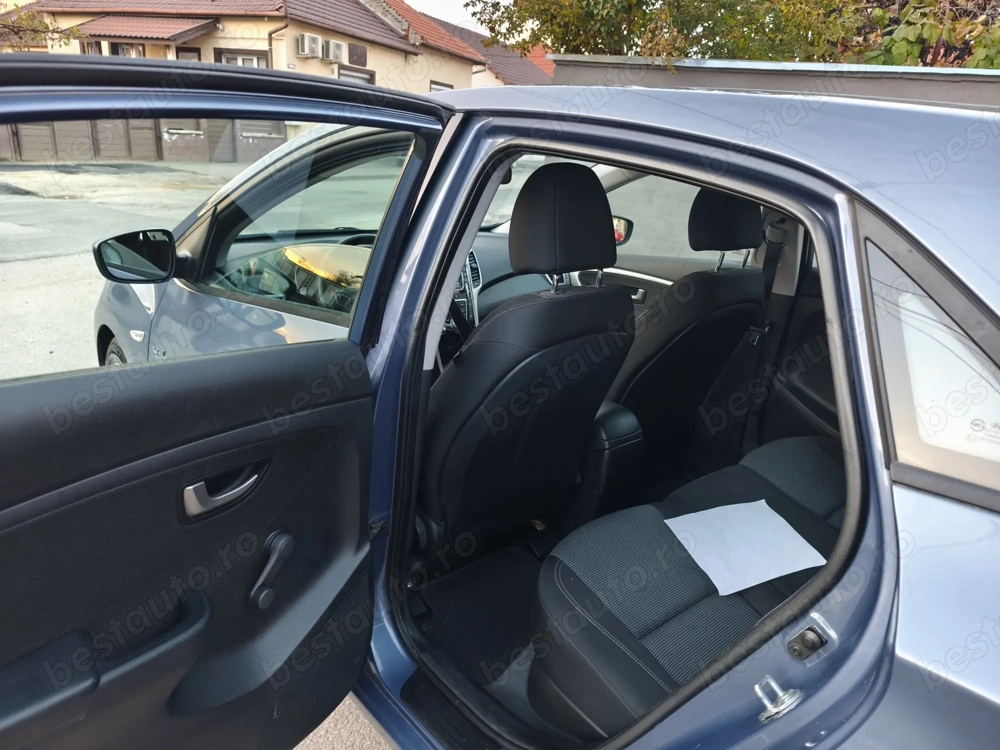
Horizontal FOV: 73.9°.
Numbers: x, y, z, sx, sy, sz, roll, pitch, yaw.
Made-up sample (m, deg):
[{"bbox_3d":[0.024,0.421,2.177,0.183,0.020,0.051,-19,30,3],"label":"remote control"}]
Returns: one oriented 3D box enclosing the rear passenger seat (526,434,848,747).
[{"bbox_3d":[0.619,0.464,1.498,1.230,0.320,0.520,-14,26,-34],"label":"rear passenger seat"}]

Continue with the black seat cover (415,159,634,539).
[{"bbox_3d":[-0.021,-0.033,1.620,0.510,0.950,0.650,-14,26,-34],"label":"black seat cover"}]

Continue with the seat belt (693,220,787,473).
[{"bbox_3d":[0.779,-0.086,2.185,0.130,0.820,0.220,-14,26,-34],"label":"seat belt"}]

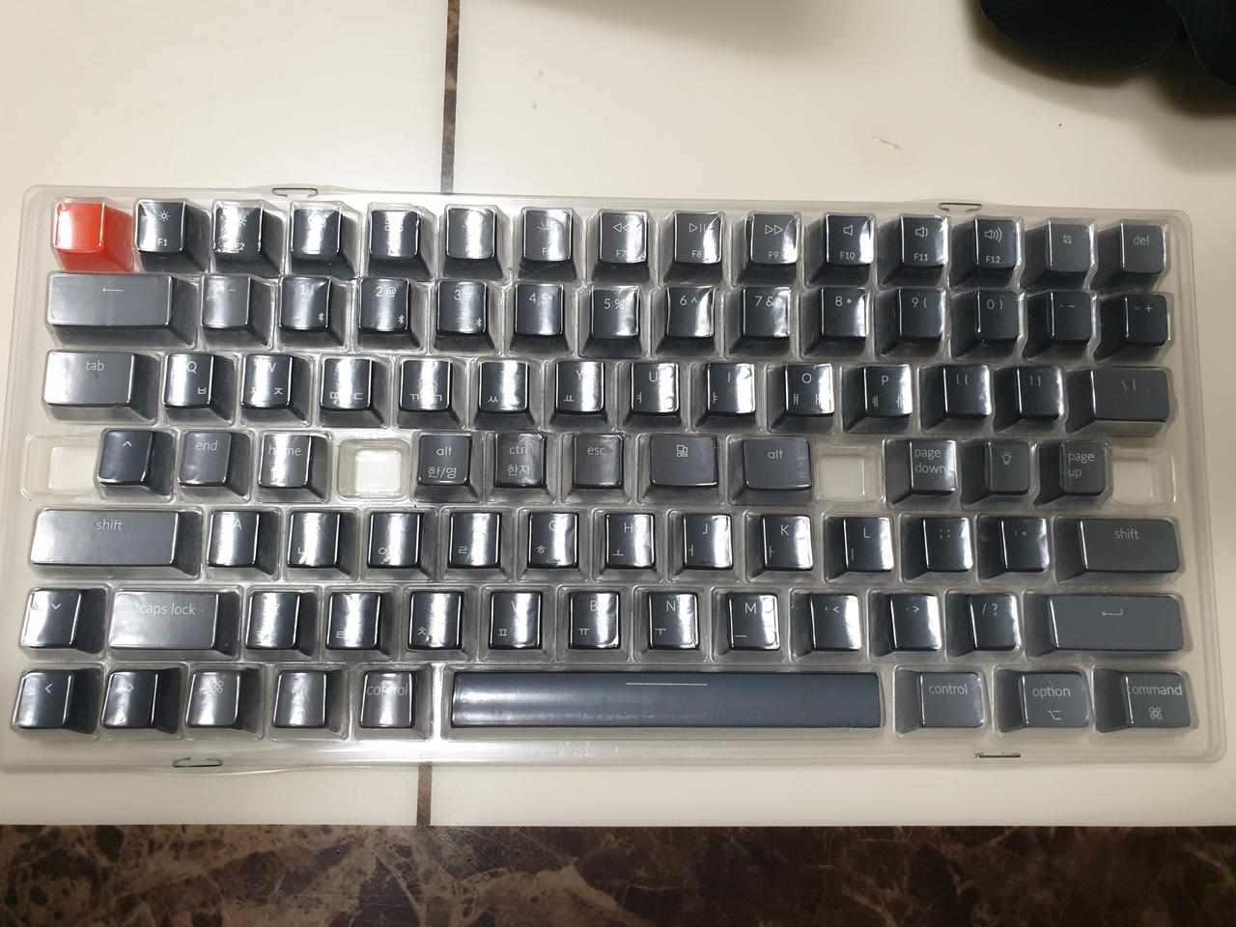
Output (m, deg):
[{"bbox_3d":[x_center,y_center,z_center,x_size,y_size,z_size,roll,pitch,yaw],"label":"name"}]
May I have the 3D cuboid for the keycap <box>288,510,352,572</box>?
[{"bbox_3d":[-0.080,0.022,0.249,0.018,0.009,0.018,1,83,-3],"label":"keycap"}]

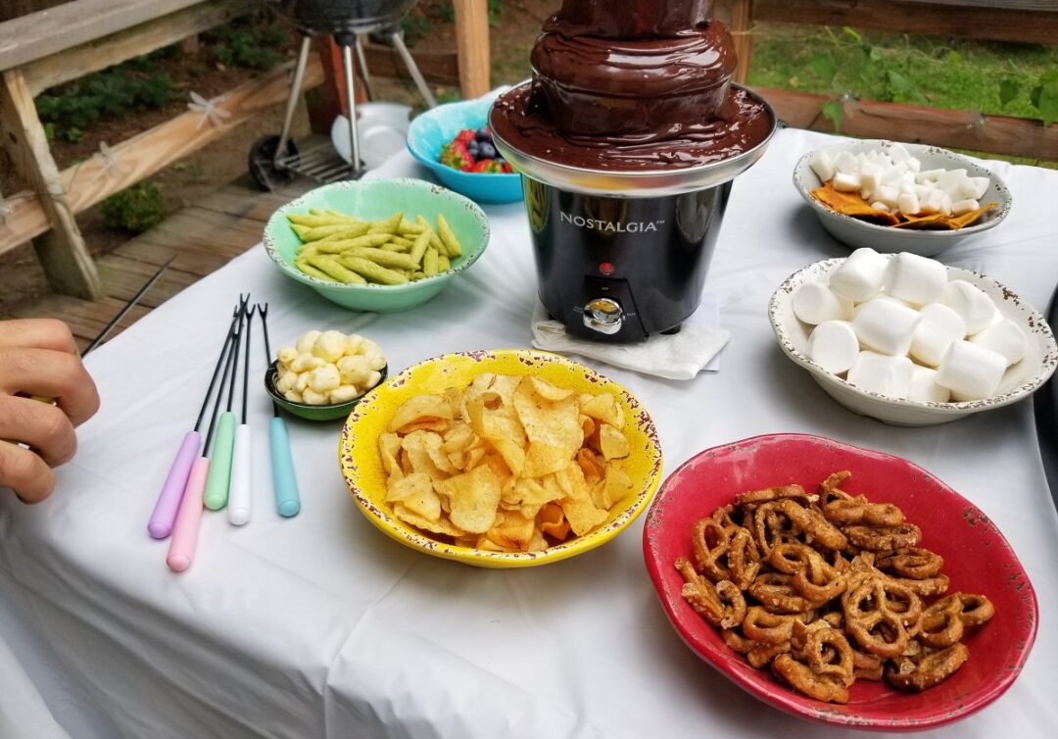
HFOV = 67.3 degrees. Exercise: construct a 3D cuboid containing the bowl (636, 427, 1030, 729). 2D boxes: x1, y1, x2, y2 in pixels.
[{"bbox_3d":[0.154,0.111,0.414,0.178,0.055,0.178,0,38,0],"label":"bowl"}]

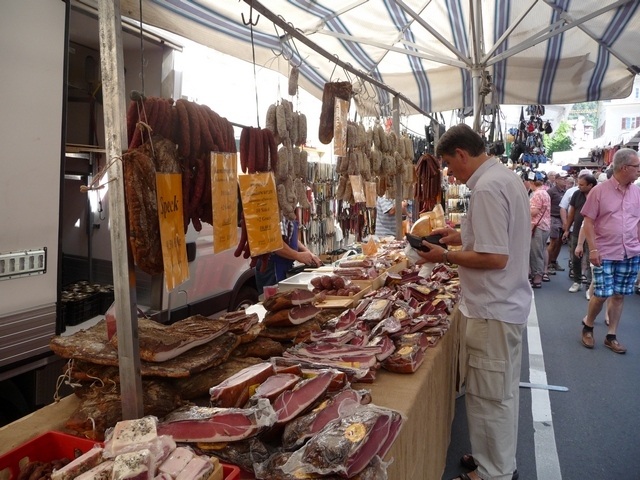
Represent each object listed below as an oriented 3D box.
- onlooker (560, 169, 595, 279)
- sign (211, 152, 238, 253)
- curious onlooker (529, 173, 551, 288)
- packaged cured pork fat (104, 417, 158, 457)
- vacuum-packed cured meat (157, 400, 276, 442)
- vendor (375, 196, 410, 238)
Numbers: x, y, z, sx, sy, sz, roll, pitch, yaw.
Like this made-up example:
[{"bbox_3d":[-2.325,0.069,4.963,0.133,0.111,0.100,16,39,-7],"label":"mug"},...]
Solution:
[{"bbox_3d":[3.855,-0.253,7.750,0.470,1.680,0.360,3,7,27],"label":"onlooker"},{"bbox_3d":[-0.282,-0.113,1.540,0.012,0.288,0.150,3,8,17],"label":"sign"},{"bbox_3d":[3.030,-0.148,7.180,0.360,1.600,0.460,1,7,12],"label":"curious onlooker"},{"bbox_3d":[-0.360,0.378,0.990,0.092,0.047,0.075,0,7,0],"label":"packaged cured pork fat"},{"bbox_3d":[-0.254,0.422,1.210,0.280,0.060,0.105,-2,7,-7],"label":"vacuum-packed cured meat"},{"bbox_3d":[0.801,-0.040,5.800,0.420,1.700,0.480,2,7,20],"label":"vendor"}]

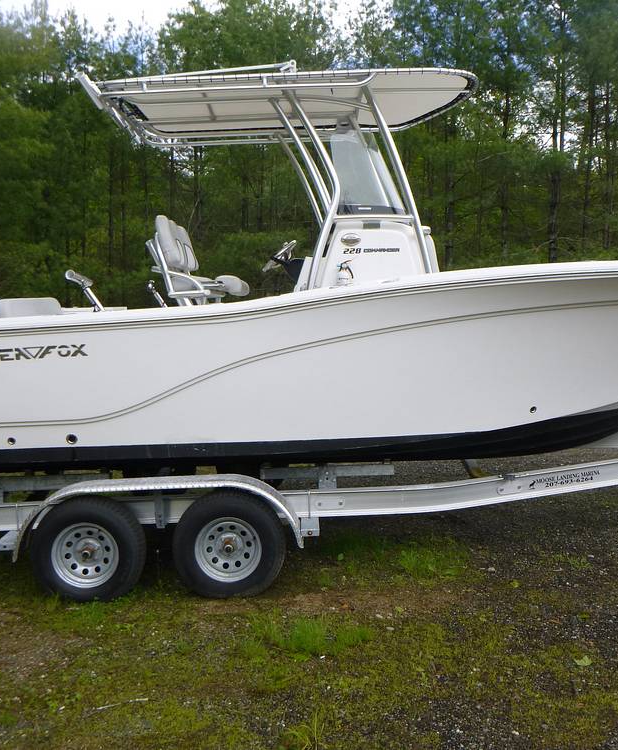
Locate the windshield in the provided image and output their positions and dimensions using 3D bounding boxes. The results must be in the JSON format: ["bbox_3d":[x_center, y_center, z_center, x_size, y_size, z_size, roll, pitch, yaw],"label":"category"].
[{"bbox_3d":[0.421,-1.482,5.417,0.570,0.630,0.780,-2,8,-1],"label":"windshield"}]

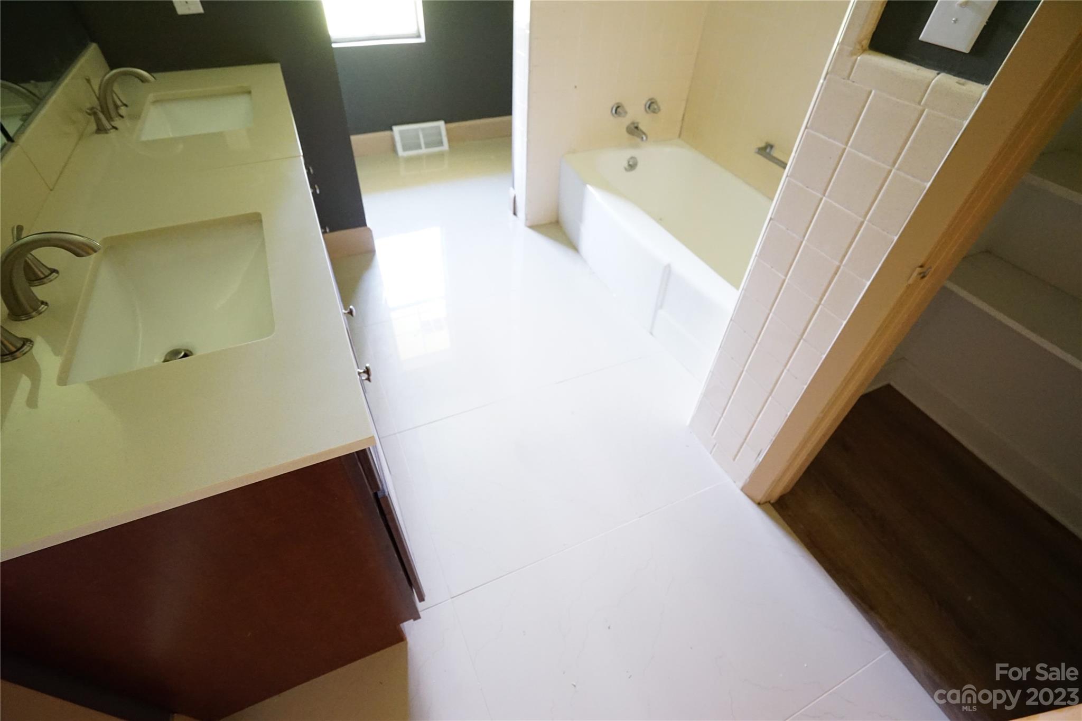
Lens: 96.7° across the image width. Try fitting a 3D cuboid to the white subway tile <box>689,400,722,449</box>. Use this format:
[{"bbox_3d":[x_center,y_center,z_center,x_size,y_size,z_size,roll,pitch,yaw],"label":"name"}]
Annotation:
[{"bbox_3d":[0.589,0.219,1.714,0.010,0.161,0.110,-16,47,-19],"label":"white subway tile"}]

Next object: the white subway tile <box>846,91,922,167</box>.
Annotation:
[{"bbox_3d":[0.662,-0.444,0.923,0.009,0.107,0.107,-16,47,-18],"label":"white subway tile"}]

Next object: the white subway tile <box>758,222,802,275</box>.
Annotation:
[{"bbox_3d":[0.612,-0.281,1.230,0.010,0.108,0.110,-16,47,-19],"label":"white subway tile"}]

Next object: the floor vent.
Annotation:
[{"bbox_3d":[-0.894,-1.650,3.559,0.375,0.186,0.090,-16,47,-18],"label":"floor vent"}]

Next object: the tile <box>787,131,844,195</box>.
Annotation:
[{"bbox_3d":[0.614,-0.435,1.069,0.009,0.107,0.109,-16,47,-18],"label":"tile"}]

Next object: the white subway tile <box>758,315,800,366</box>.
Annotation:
[{"bbox_3d":[0.650,-0.053,1.309,0.010,0.108,0.108,-16,47,-18],"label":"white subway tile"}]

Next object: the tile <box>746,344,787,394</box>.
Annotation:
[{"bbox_3d":[0.647,0.026,1.387,0.010,0.108,0.108,-16,47,-19],"label":"tile"}]

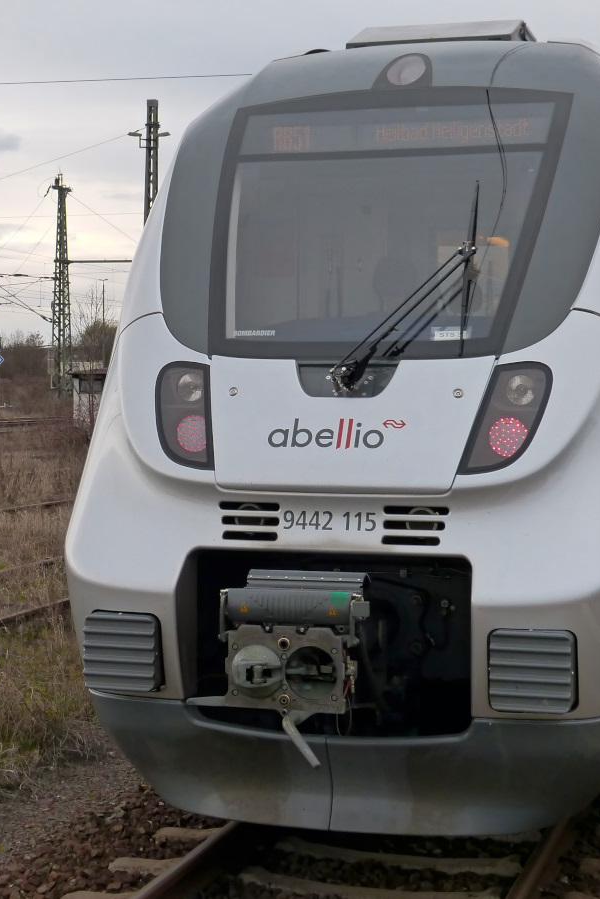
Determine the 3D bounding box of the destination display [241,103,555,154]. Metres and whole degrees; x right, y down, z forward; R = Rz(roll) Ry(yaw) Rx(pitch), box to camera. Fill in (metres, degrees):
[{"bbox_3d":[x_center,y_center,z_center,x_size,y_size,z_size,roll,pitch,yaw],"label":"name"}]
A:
[{"bbox_3d":[0.457,-1.530,7.325,1.500,0.250,0.160,1,3,17],"label":"destination display"}]

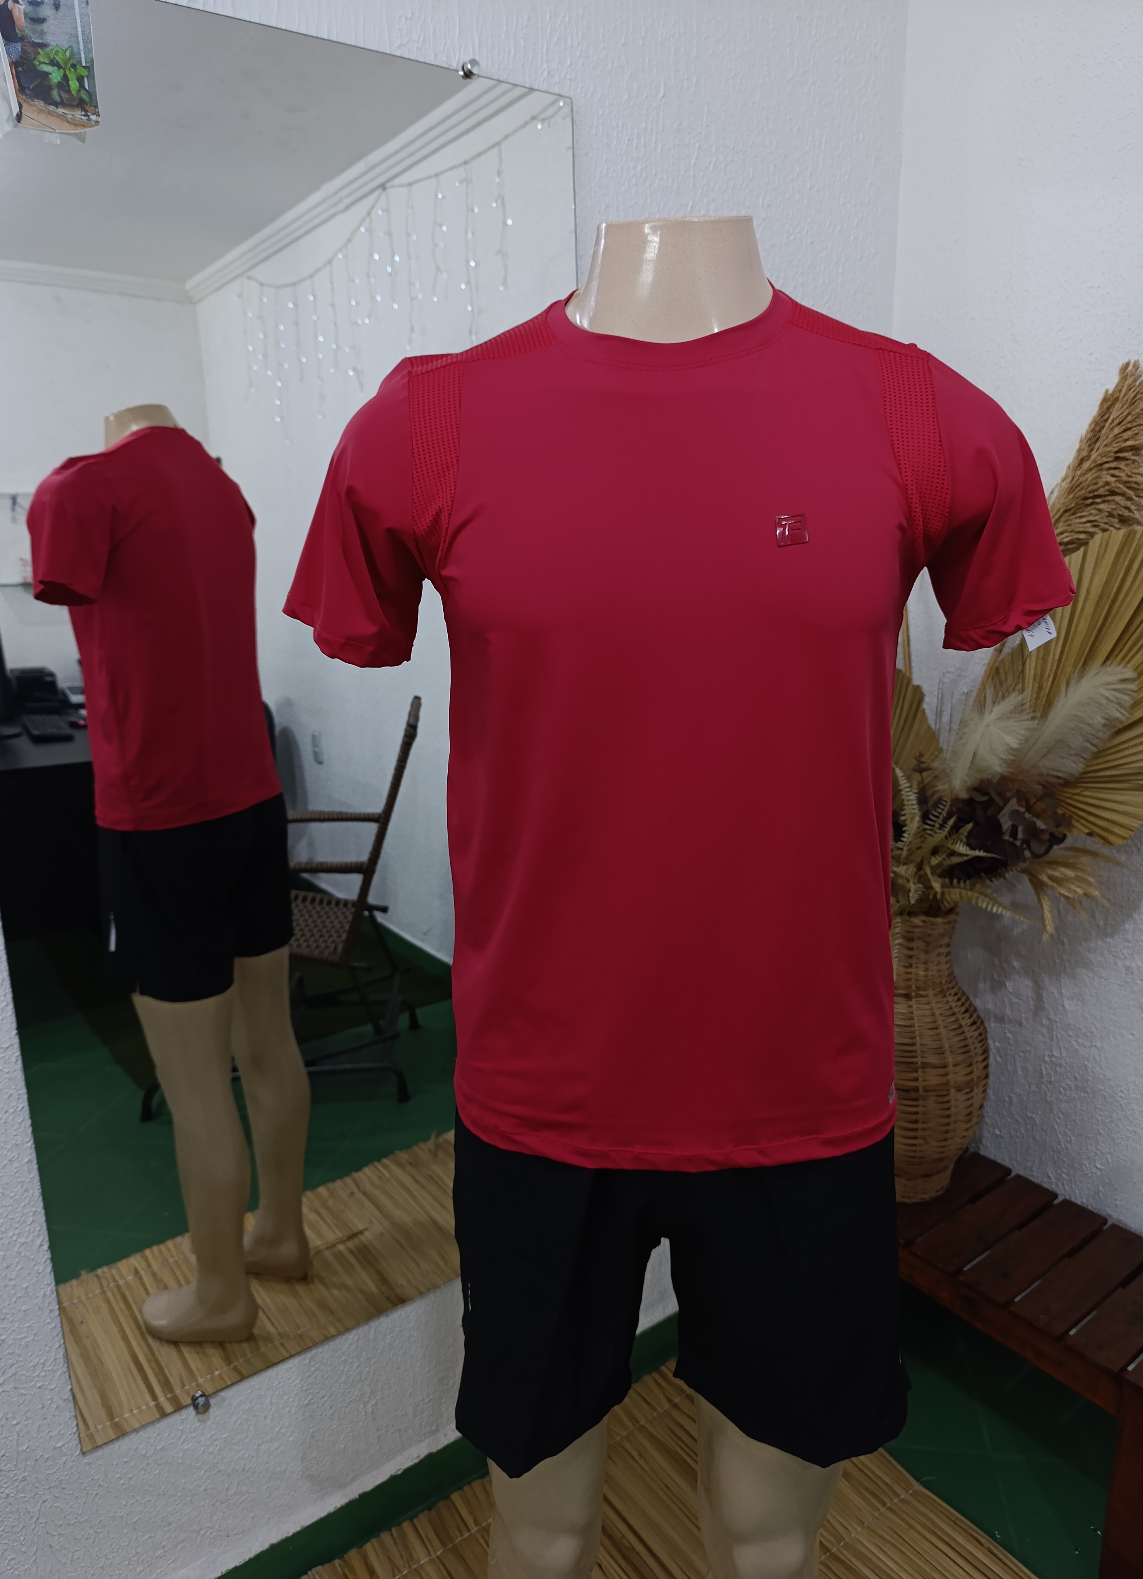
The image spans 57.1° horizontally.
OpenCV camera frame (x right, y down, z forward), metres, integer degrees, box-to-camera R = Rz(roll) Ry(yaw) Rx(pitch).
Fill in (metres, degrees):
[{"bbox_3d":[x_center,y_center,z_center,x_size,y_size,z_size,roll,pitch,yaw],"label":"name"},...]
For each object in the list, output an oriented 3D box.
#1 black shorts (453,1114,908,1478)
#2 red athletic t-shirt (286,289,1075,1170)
[{"bbox_3d":[0.095,0.359,0.903,0.397,0.438,0.268,-1,13,1],"label":"black shorts"},{"bbox_3d":[0.084,-0.035,0.804,0.585,0.649,0.278,-1,13,1],"label":"red athletic t-shirt"}]

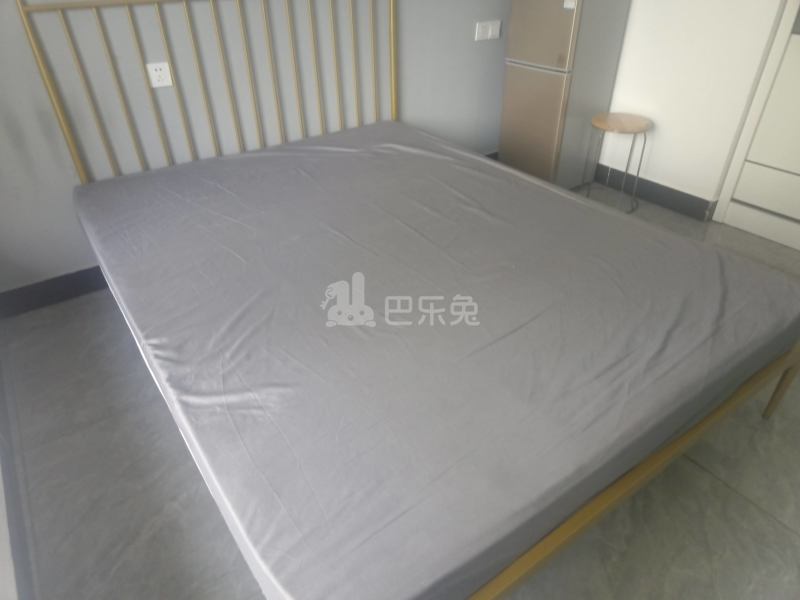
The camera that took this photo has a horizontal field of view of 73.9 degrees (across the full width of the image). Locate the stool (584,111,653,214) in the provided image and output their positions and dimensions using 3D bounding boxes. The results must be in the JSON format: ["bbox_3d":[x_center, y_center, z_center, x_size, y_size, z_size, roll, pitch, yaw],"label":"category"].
[{"bbox_3d":[1.138,-0.730,2.829,0.305,0.438,0.305,-23,40,-28],"label":"stool"}]

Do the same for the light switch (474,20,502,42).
[{"bbox_3d":[0.484,-1.477,2.914,0.172,0.086,0.010,-23,40,-28],"label":"light switch"}]

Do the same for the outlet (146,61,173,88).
[{"bbox_3d":[-0.938,-0.878,2.078,0.086,0.086,0.010,-23,40,-28],"label":"outlet"}]

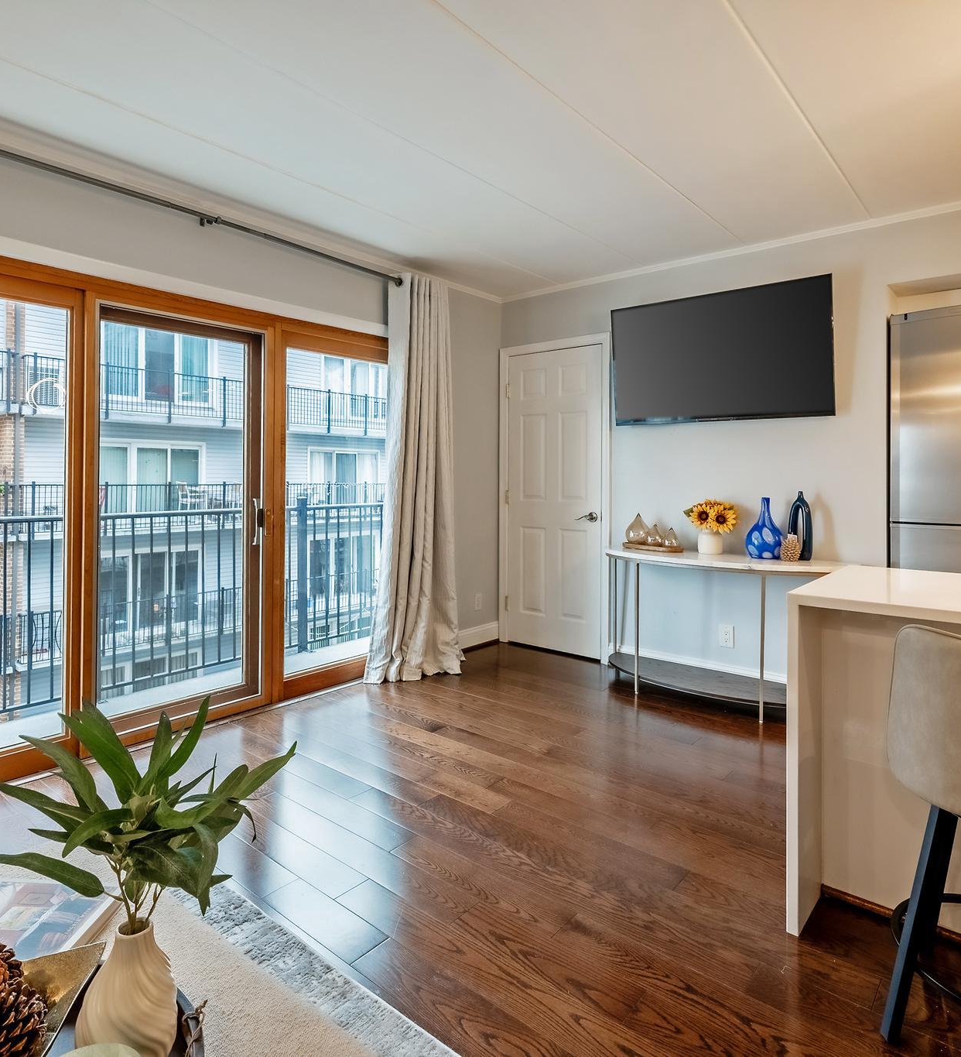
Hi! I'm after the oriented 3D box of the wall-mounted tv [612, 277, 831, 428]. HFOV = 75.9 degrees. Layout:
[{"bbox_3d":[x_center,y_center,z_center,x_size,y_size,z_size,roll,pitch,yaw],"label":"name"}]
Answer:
[{"bbox_3d":[1.310,-0.953,3.460,1.210,0.710,0.070,0,7,36],"label":"wall-mounted tv"}]

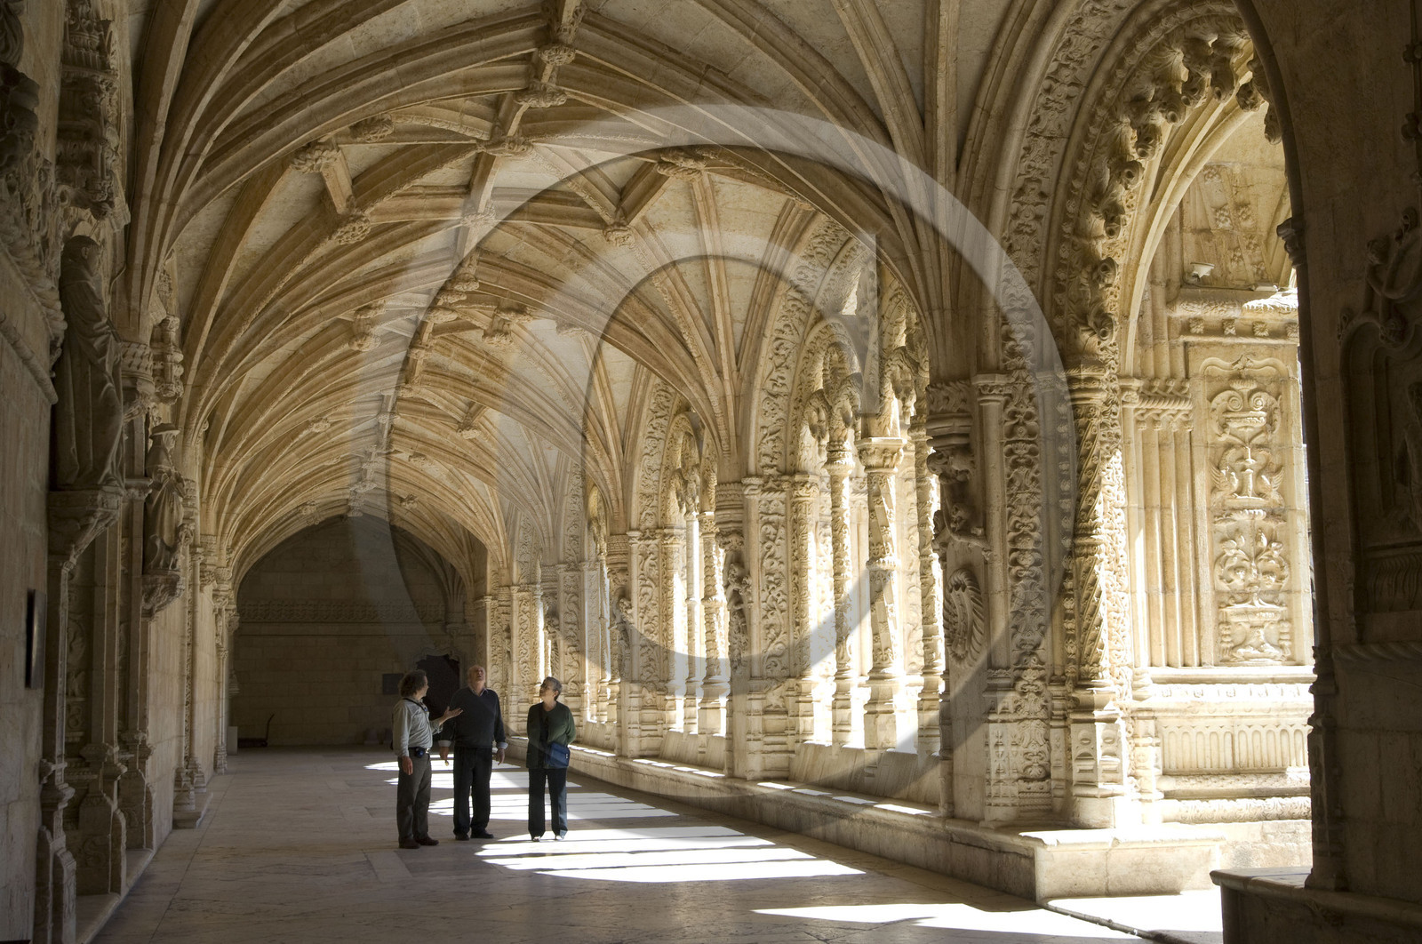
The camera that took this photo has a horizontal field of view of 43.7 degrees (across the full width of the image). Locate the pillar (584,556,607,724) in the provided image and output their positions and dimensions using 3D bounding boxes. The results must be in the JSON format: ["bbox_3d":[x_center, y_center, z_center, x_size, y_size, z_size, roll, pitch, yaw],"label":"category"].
[{"bbox_3d":[-2.234,3.263,34.134,0.365,3.148,0.385,1,-7,-14],"label":"pillar"}]

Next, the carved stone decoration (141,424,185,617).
[{"bbox_3d":[-4.951,0.445,16.048,0.350,1.700,0.440,0,-7,-4],"label":"carved stone decoration"}]

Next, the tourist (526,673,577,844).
[{"bbox_3d":[-1.643,2.916,18.132,0.500,1.640,0.340,-2,-7,10],"label":"tourist"}]

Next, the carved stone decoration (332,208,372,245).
[{"bbox_3d":[-3.755,-2.568,18.576,0.420,0.280,0.420,1,-7,-14],"label":"carved stone decoration"}]

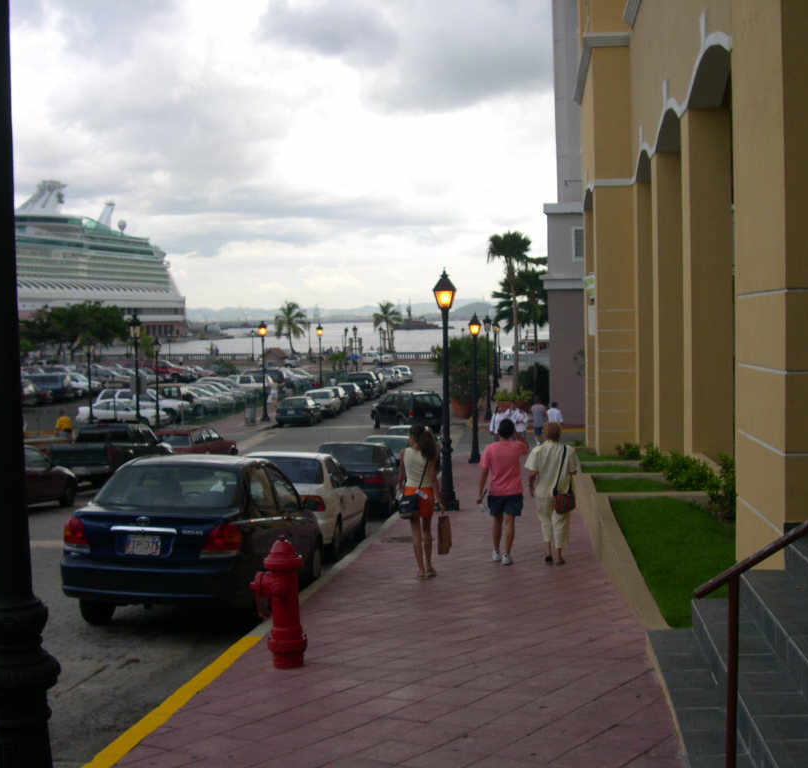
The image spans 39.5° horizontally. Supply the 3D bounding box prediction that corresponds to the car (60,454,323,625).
[{"bbox_3d":[-1.940,1.425,11.320,1.680,1.500,4.180,1,0,6],"label":"car"}]

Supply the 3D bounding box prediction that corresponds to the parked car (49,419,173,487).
[{"bbox_3d":[-7.626,1.874,29.676,1.740,1.630,4.850,-2,-1,6],"label":"parked car"}]

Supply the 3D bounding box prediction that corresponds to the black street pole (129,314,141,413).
[{"bbox_3d":[-9.133,0.062,38.467,0.450,5.000,0.450,-1,3,6],"label":"black street pole"}]

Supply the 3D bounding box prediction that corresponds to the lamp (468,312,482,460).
[{"bbox_3d":[2.074,0.131,32.700,0.350,4.360,0.350,-1,3,6],"label":"lamp"}]

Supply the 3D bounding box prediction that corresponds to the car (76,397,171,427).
[{"bbox_3d":[-13.974,1.435,56.000,4.450,1.300,1.700,-1,3,9],"label":"car"}]

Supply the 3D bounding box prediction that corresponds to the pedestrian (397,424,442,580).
[{"bbox_3d":[0.162,1.233,11.750,0.480,1.610,0.360,-1,3,4],"label":"pedestrian"}]

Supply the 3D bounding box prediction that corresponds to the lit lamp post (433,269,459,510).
[{"bbox_3d":[0.768,0.104,20.074,0.420,4.303,0.420,-1,3,6],"label":"lit lamp post"}]

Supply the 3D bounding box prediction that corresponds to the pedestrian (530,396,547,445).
[{"bbox_3d":[4.648,1.280,38.854,0.500,1.720,0.360,-1,3,6],"label":"pedestrian"}]

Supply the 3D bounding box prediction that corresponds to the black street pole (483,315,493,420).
[{"bbox_3d":[3.515,-0.670,47.173,0.420,4.341,0.420,-1,3,6],"label":"black street pole"}]

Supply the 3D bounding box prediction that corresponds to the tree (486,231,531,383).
[{"bbox_3d":[6.108,-3.640,63.740,2.700,9.800,2.700,-1,3,6],"label":"tree"}]

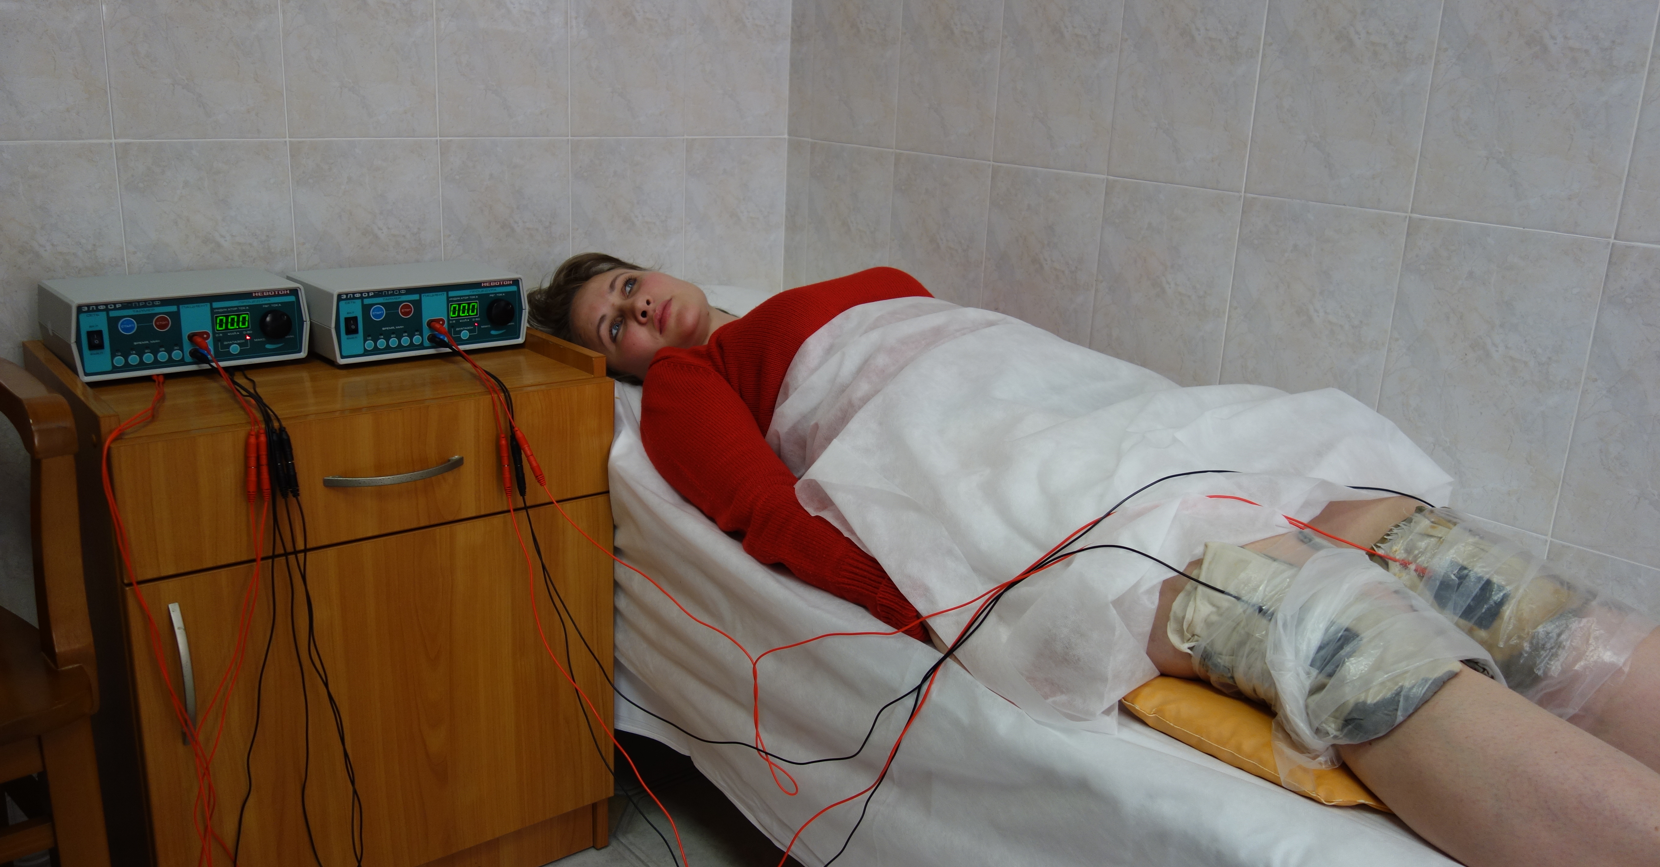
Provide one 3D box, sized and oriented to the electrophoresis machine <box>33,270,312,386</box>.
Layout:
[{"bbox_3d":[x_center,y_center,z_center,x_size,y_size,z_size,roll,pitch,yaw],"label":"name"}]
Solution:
[{"bbox_3d":[-0.778,-0.131,1.536,0.255,0.093,0.173,-12,22,-40],"label":"electrophoresis machine"}]

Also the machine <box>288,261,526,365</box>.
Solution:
[{"bbox_3d":[-0.542,-0.158,1.663,0.255,0.093,0.173,-11,21,-38],"label":"machine"}]

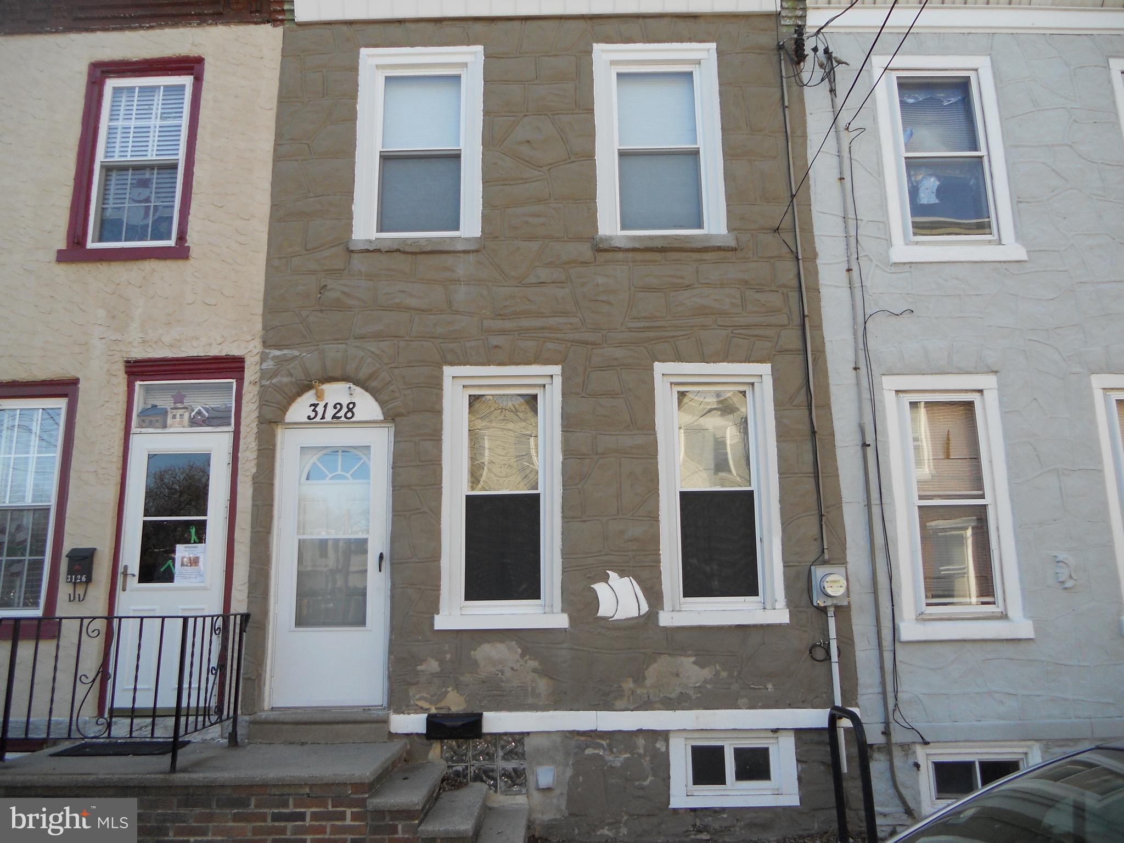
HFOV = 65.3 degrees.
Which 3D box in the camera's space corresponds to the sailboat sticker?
[{"bbox_3d":[0.420,1.262,6.355,0.413,0.349,0.030,-1,-12,0],"label":"sailboat sticker"}]

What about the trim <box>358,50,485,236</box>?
[{"bbox_3d":[-1.159,-2.280,7.188,1.023,1.700,0.130,-1,-12,0],"label":"trim"}]

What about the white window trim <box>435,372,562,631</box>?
[{"bbox_3d":[-0.449,0.545,6.559,0.924,1.962,0.150,-1,-12,0],"label":"white window trim"}]

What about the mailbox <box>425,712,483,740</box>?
[{"bbox_3d":[-0.744,2.121,6.120,0.392,0.180,0.110,-1,-12,0],"label":"mailbox"}]

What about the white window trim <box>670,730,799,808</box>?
[{"bbox_3d":[1.194,2.428,6.147,0.883,0.501,0.110,-1,-12,0],"label":"white window trim"}]

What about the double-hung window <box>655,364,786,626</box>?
[{"bbox_3d":[1.170,0.522,6.556,0.912,1.956,0.150,-1,-12,0],"label":"double-hung window"}]

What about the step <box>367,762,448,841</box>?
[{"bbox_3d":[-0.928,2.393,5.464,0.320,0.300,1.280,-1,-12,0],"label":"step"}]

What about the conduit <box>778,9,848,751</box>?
[{"bbox_3d":[1.887,-0.385,6.656,0.150,5.750,0.110,-1,-12,0],"label":"conduit"}]

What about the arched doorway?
[{"bbox_3d":[-1.698,0.878,6.538,0.844,2.402,0.160,-1,-12,0],"label":"arched doorway"}]

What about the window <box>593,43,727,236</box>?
[{"bbox_3d":[0.789,-2.312,7.186,1.021,1.702,0.130,-1,-12,0],"label":"window"}]

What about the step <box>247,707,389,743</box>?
[{"bbox_3d":[-1.684,2.151,6.184,0.968,0.188,0.260,-1,-12,0],"label":"step"}]

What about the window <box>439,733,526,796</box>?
[{"bbox_3d":[-0.549,2.418,6.213,0.599,0.403,0.100,-1,-12,0],"label":"window"}]

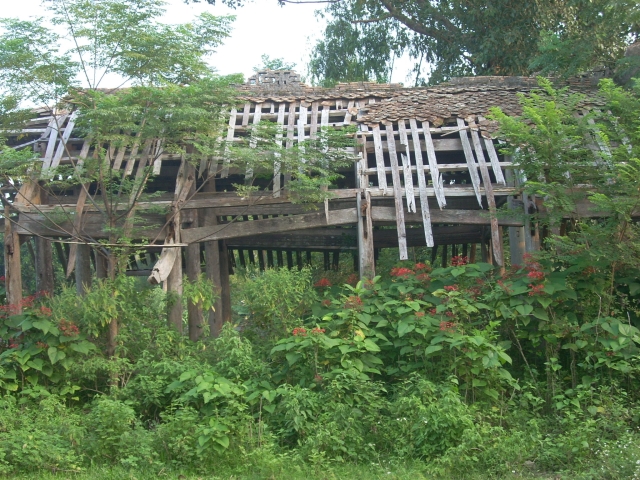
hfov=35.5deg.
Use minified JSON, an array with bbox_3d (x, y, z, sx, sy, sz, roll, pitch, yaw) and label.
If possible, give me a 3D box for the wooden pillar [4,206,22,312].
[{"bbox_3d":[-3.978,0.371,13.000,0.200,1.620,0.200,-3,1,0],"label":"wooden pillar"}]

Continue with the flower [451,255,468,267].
[{"bbox_3d":[1.593,0.234,11.400,0.205,0.137,0.163,-2,1,0],"label":"flower"}]

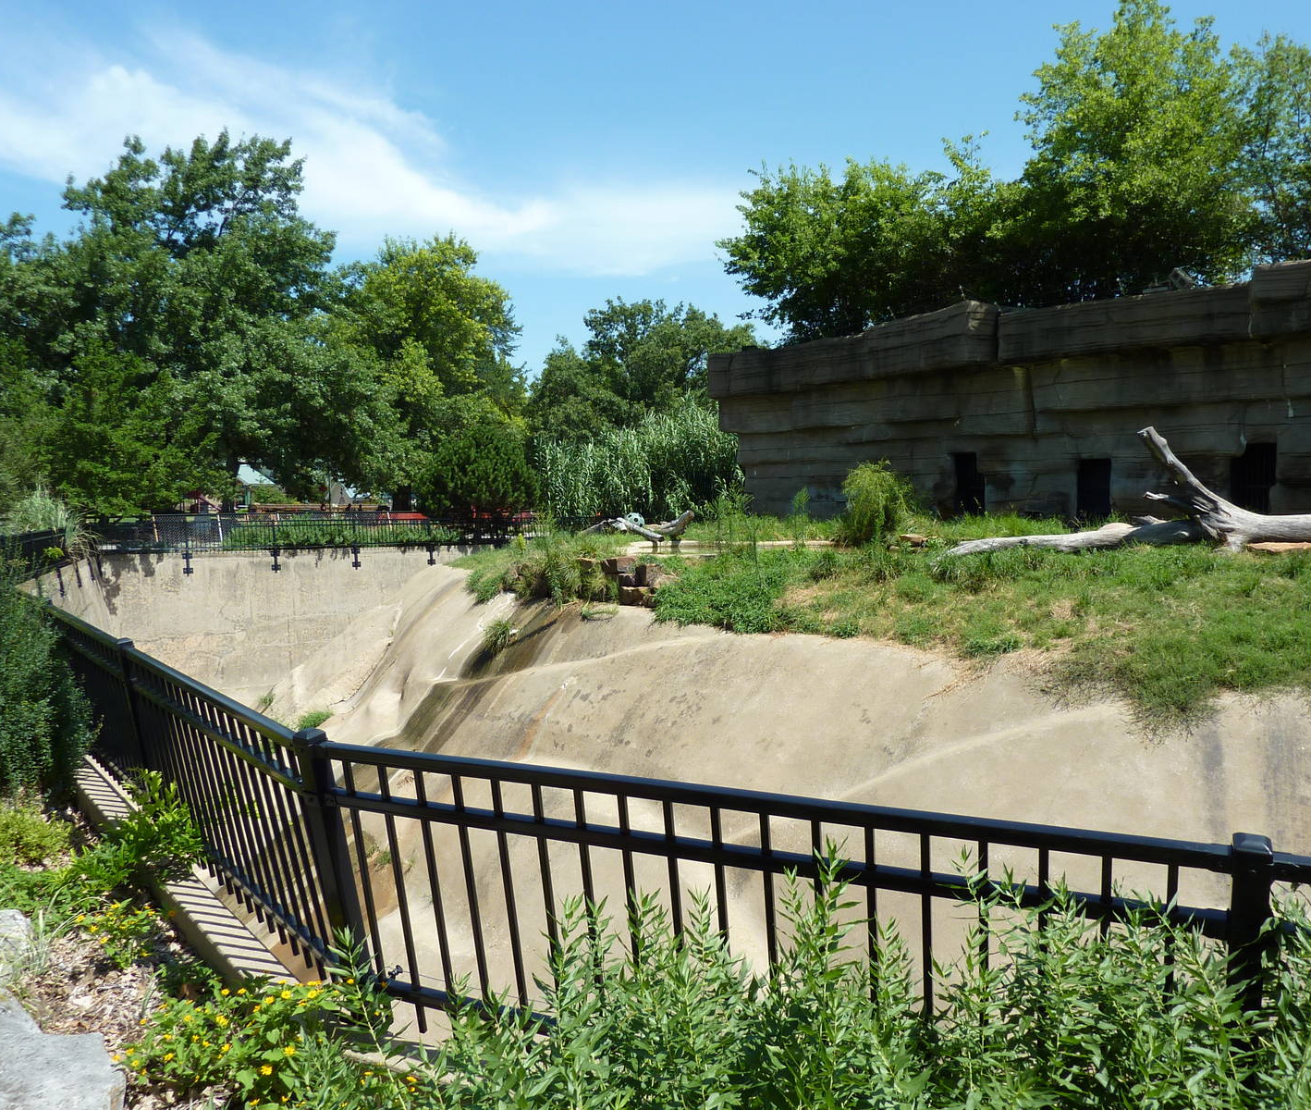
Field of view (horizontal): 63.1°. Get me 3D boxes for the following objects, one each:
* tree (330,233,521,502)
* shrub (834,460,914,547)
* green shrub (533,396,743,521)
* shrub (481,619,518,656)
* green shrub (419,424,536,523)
[{"bbox_3d":[-10.629,-8.519,50.000,8.870,12.980,8.550,-1,3,-11],"label":"tree"},{"bbox_3d":[5.022,-1.153,24.500,1.750,2.010,1.640,1,3,11],"label":"shrub"},{"bbox_3d":[-0.671,-3.483,40.000,7.620,5.110,4.200,0,3,0],"label":"green shrub"},{"bbox_3d":[-3.342,1.764,22.800,0.790,0.760,0.740,0,3,-9],"label":"shrub"},{"bbox_3d":[-6.381,-2.838,38.300,4.140,3.810,3.810,-1,3,-10],"label":"green shrub"}]

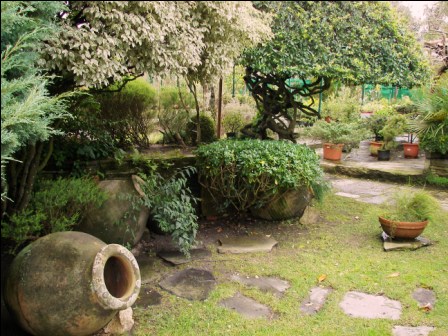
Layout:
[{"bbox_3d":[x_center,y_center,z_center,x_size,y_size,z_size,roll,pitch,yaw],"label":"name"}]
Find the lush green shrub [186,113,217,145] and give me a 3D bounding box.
[{"bbox_3d":[-0.372,-0.638,7.706,0.480,0.520,0.480,0,10,0],"label":"lush green shrub"}]

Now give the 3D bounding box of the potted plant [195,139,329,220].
[{"bbox_3d":[0.454,0.072,5.953,1.600,0.850,1.150,0,10,0],"label":"potted plant"}]

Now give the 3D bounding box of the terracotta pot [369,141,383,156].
[{"bbox_3d":[3.125,-0.380,9.529,0.290,0.280,0.290,0,10,0],"label":"terracotta pot"}]

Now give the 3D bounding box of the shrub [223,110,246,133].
[{"bbox_3d":[0.189,-0.921,9.281,0.430,0.410,0.420,0,10,0],"label":"shrub"}]

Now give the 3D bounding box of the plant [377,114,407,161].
[{"bbox_3d":[3.267,-0.598,9.033,0.600,0.880,0.550,0,10,0],"label":"plant"}]

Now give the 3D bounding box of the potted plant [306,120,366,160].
[{"bbox_3d":[2.191,-0.535,8.994,1.200,0.770,0.950,0,10,0],"label":"potted plant"}]

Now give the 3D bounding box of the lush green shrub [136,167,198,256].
[{"bbox_3d":[-0.579,0.392,4.689,0.600,0.740,0.580,0,10,0],"label":"lush green shrub"}]

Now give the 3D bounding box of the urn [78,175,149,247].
[{"bbox_3d":[-1.131,0.436,4.728,0.820,0.730,0.730,-33,9,23],"label":"urn"}]

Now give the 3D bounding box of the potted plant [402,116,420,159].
[{"bbox_3d":[3.737,-0.612,9.285,0.380,0.820,0.380,0,10,0],"label":"potted plant"}]

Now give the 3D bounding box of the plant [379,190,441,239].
[{"bbox_3d":[1.947,0.455,4.904,0.550,0.420,0.500,0,10,0],"label":"plant"}]

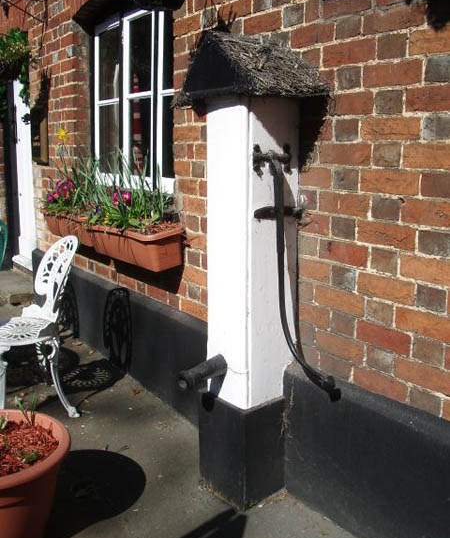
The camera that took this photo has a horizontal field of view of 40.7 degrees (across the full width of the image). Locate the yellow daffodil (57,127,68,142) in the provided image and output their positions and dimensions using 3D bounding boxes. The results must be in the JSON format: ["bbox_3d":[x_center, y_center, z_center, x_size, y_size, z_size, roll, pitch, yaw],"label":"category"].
[{"bbox_3d":[-0.947,-0.783,3.534,0.070,0.080,0.055,2,12,9],"label":"yellow daffodil"}]

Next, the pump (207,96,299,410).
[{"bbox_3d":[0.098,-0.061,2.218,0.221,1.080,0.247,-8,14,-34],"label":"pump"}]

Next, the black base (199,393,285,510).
[{"bbox_3d":[0.074,0.651,2.349,0.222,0.369,0.286,-8,14,-34],"label":"black base"}]

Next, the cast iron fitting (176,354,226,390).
[{"bbox_3d":[-0.084,0.381,2.233,0.165,0.085,0.078,-18,19,-32],"label":"cast iron fitting"}]

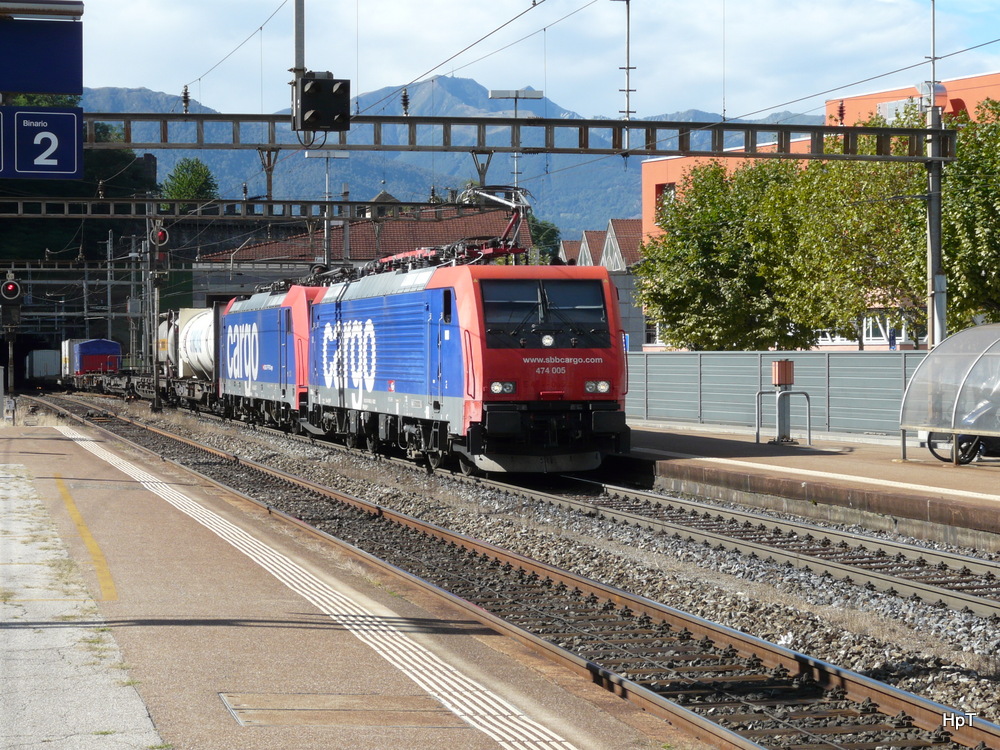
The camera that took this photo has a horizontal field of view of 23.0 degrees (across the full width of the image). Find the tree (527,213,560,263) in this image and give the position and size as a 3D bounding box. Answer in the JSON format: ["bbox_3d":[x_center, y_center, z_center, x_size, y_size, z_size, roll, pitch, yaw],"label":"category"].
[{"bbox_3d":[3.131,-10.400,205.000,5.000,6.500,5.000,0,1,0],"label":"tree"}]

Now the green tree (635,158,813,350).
[{"bbox_3d":[7.282,-3.336,80.000,5.900,7.500,5.700,0,1,6],"label":"green tree"}]

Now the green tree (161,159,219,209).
[{"bbox_3d":[-32.245,-19.441,255.000,6.100,6.500,6.000,0,1,-6],"label":"green tree"}]

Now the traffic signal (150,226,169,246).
[{"bbox_3d":[-12.341,-5.004,89.000,0.680,0.720,0.320,0,1,-12],"label":"traffic signal"}]

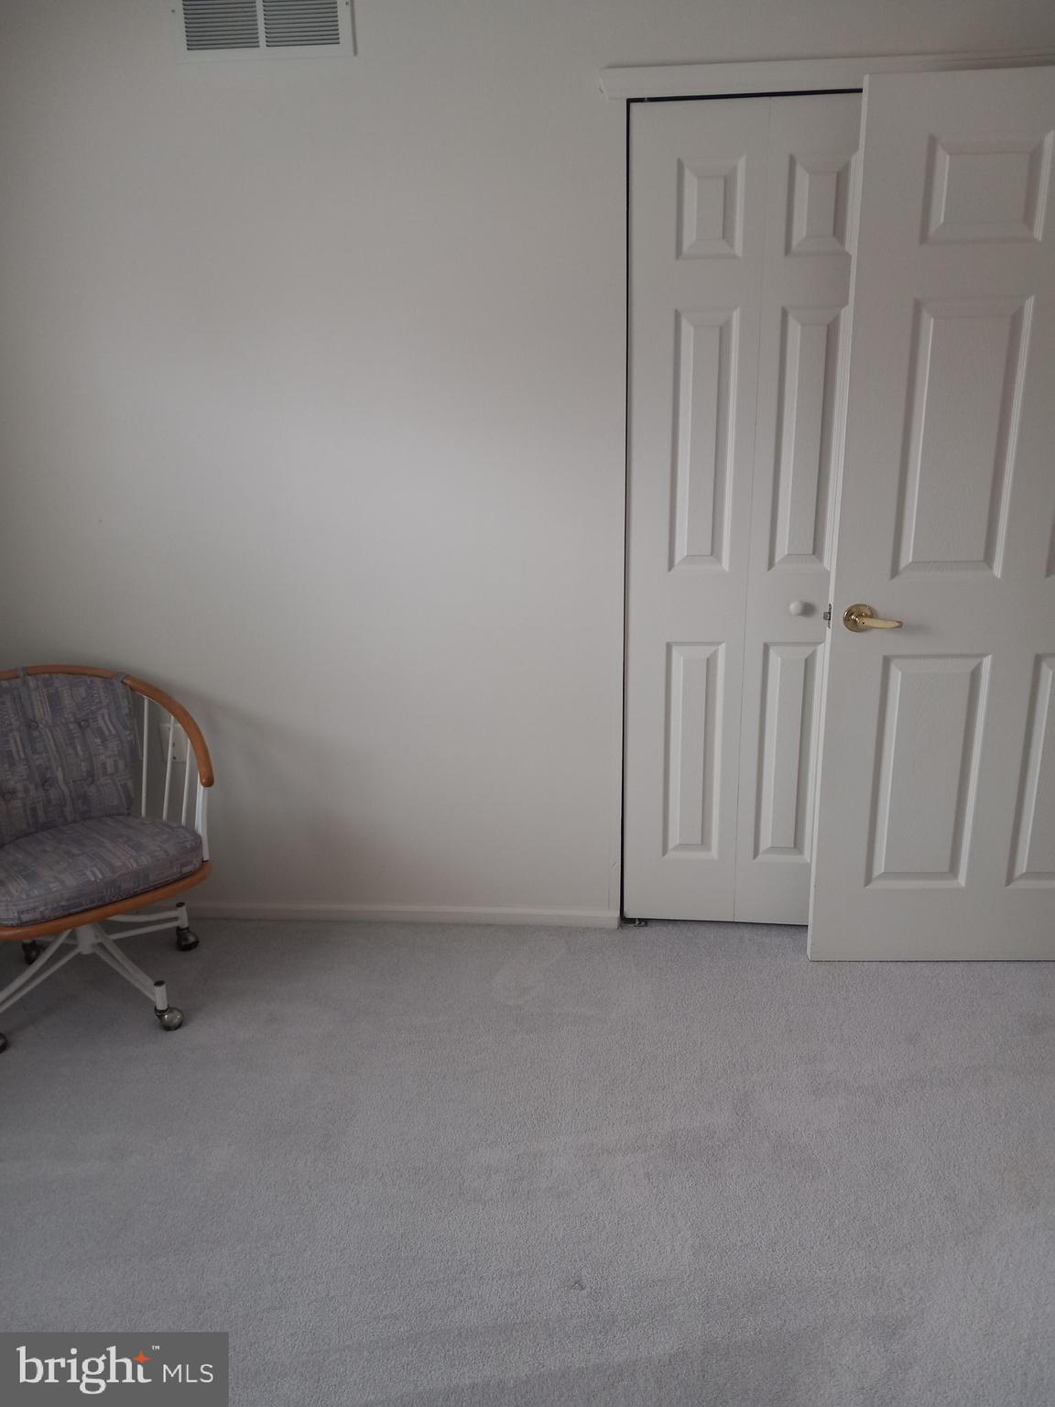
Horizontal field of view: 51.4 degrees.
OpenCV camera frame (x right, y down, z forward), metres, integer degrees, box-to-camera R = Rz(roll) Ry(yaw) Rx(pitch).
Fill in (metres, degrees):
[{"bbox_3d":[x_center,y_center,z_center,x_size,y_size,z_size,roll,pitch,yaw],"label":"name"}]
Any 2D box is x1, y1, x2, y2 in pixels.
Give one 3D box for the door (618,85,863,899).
[{"bbox_3d":[0.547,-0.365,2.704,0.600,2.010,0.040,0,18,5],"label":"door"}]

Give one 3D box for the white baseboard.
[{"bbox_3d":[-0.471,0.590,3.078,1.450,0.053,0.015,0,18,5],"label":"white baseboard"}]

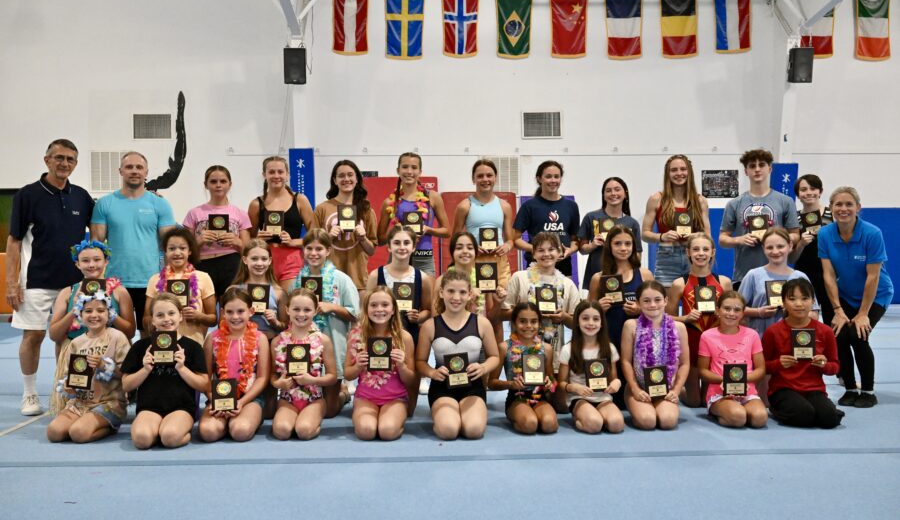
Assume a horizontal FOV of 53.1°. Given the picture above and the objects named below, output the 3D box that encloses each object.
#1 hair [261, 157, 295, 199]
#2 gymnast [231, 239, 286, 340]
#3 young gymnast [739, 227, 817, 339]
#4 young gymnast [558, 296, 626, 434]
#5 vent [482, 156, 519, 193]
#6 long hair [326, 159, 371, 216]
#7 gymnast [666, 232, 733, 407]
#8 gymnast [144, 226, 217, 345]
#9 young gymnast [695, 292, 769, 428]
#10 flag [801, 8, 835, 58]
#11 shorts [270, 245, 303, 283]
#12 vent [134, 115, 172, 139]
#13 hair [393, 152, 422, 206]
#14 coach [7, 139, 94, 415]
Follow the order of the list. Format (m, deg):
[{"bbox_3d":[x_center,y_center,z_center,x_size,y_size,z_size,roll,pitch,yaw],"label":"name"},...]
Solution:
[{"bbox_3d":[-1.154,-0.554,6.040,0.223,0.283,0.220,-1,1,-7],"label":"hair"},{"bbox_3d":[-1.193,0.417,5.626,0.400,1.100,0.550,-1,1,-3],"label":"gymnast"},{"bbox_3d":[2.145,0.356,5.892,0.490,1.140,0.550,0,1,11],"label":"young gymnast"},{"bbox_3d":[0.805,0.598,5.180,0.380,0.730,0.500,0,1,-2],"label":"young gymnast"},{"bbox_3d":[0.793,-1.322,14.000,0.570,0.610,0.040,0,1,-2],"label":"vent"},{"bbox_3d":[-0.731,-0.520,6.450,0.300,0.410,0.230,0,1,-6],"label":"long hair"},{"bbox_3d":[1.600,0.385,5.800,0.420,1.110,0.520,0,1,9],"label":"gymnast"},{"bbox_3d":[-1.650,0.380,5.520,0.430,1.170,0.500,-1,1,-9],"label":"gymnast"},{"bbox_3d":[1.659,0.562,5.265,0.410,0.750,0.500,0,1,9],"label":"young gymnast"},{"bbox_3d":[6.679,-4.264,16.400,0.650,1.170,0.060,0,1,-2],"label":"flag"},{"bbox_3d":[-1.201,0.025,6.450,0.330,0.290,0.240,0,1,-7],"label":"shorts"},{"bbox_3d":[-4.562,-2.043,13.800,0.590,0.380,0.040,0,1,-2],"label":"vent"},{"bbox_3d":[-0.291,-0.554,6.190,0.204,0.373,0.220,0,1,-1],"label":"hair"},{"bbox_3d":[-2.575,0.100,5.800,0.530,1.760,0.340,-1,1,-25],"label":"coach"}]

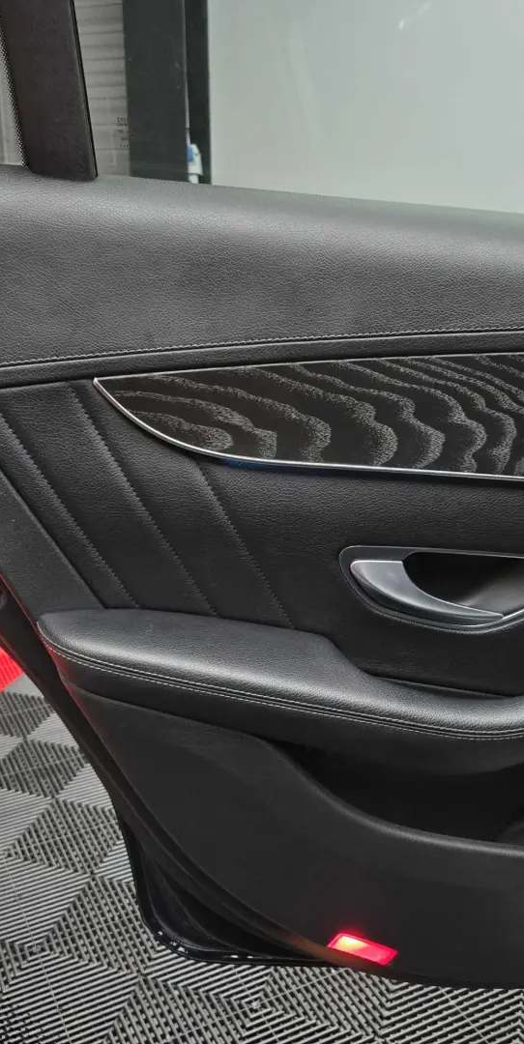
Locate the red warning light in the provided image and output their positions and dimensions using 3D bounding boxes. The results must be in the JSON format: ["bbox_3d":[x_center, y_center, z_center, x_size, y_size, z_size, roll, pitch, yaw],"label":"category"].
[{"bbox_3d":[0.100,0.424,0.919,0.063,0.024,0.013,26,25,-15],"label":"red warning light"}]

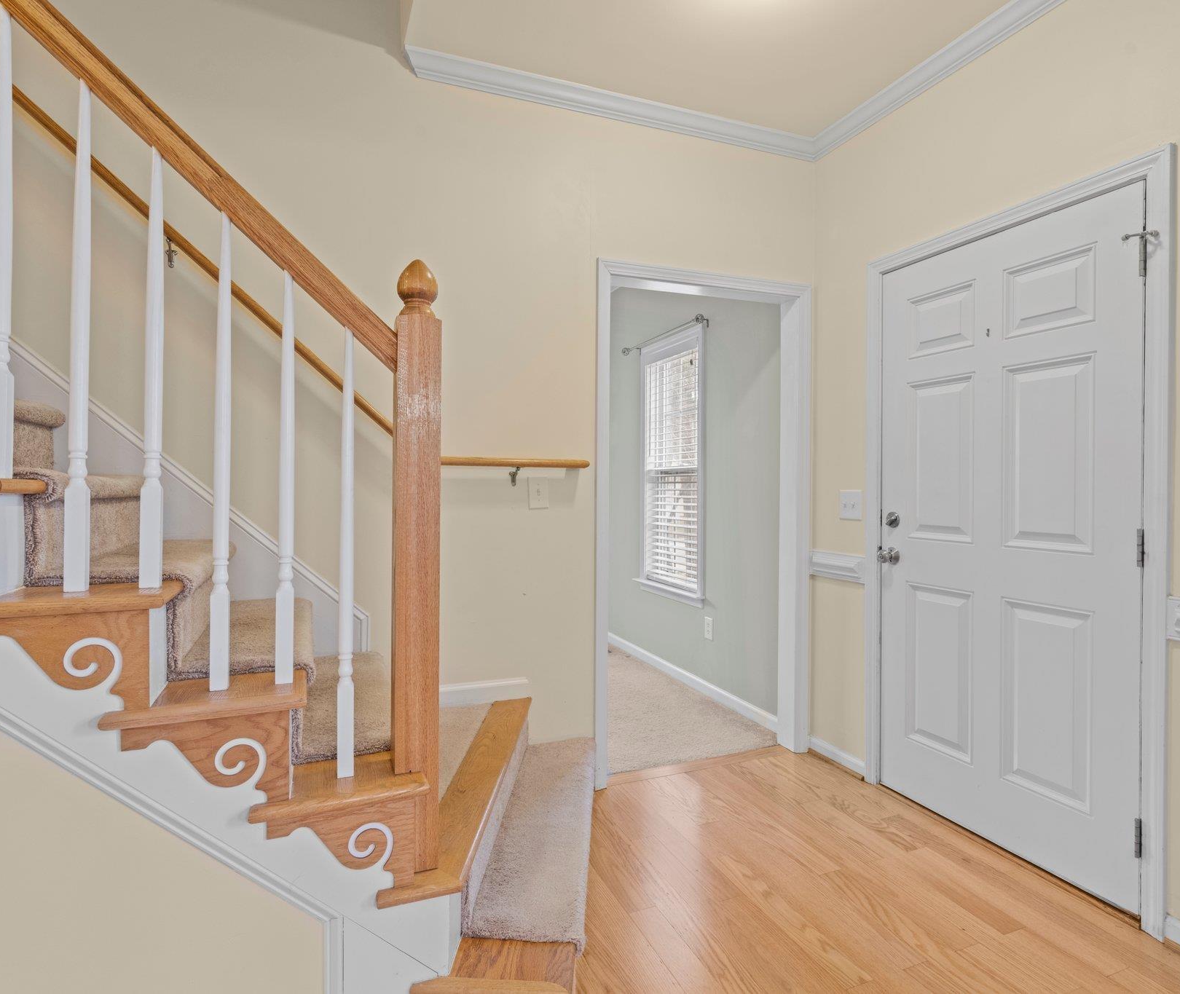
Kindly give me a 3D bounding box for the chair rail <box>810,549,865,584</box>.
[{"bbox_3d":[1.063,0.301,2.673,0.035,0.113,0.305,0,1,-24],"label":"chair rail"}]

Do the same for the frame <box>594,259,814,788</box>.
[{"bbox_3d":[0.493,0.111,2.700,1.030,2.115,0.125,0,1,-20],"label":"frame"}]

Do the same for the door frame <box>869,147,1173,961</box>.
[{"bbox_3d":[1.377,0.122,2.103,0.120,2.105,0.975,0,1,-24],"label":"door frame"}]

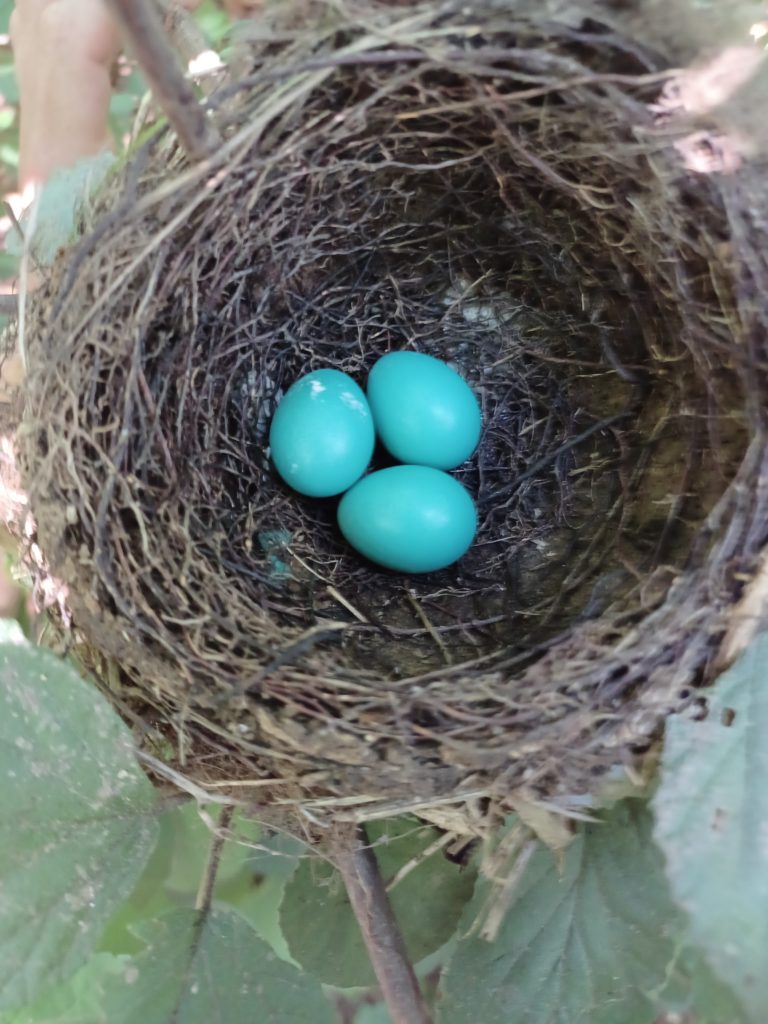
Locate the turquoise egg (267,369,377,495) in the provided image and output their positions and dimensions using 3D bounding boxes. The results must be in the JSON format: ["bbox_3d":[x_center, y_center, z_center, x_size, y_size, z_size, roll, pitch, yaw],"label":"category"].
[{"bbox_3d":[-0.011,-0.014,0.134,0.019,0.019,0.025,-2,69,-1],"label":"turquoise egg"}]

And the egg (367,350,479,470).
[{"bbox_3d":[0.007,-0.019,0.137,0.019,0.019,0.025,-37,78,-12],"label":"egg"}]

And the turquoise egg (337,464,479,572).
[{"bbox_3d":[0.004,0.001,0.131,0.025,0.019,0.019,8,72,2],"label":"turquoise egg"}]

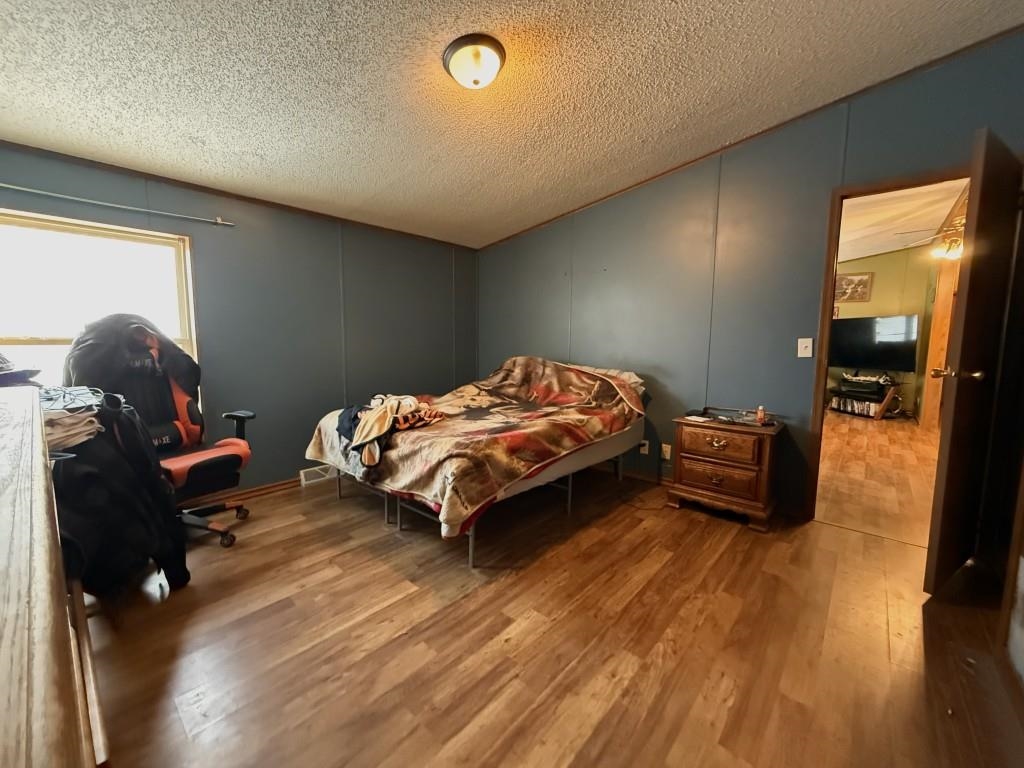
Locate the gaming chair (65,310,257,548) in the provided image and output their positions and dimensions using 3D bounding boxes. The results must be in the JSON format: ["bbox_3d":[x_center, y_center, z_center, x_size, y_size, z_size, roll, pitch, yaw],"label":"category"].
[{"bbox_3d":[-1.937,0.264,2.334,0.690,1.280,0.670,3,7,28],"label":"gaming chair"}]

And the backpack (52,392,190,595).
[{"bbox_3d":[-1.622,0.434,1.720,0.320,0.750,0.400,6,8,42],"label":"backpack"}]

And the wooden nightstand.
[{"bbox_3d":[1.468,0.567,2.847,0.615,0.615,0.390,6,8,42],"label":"wooden nightstand"}]

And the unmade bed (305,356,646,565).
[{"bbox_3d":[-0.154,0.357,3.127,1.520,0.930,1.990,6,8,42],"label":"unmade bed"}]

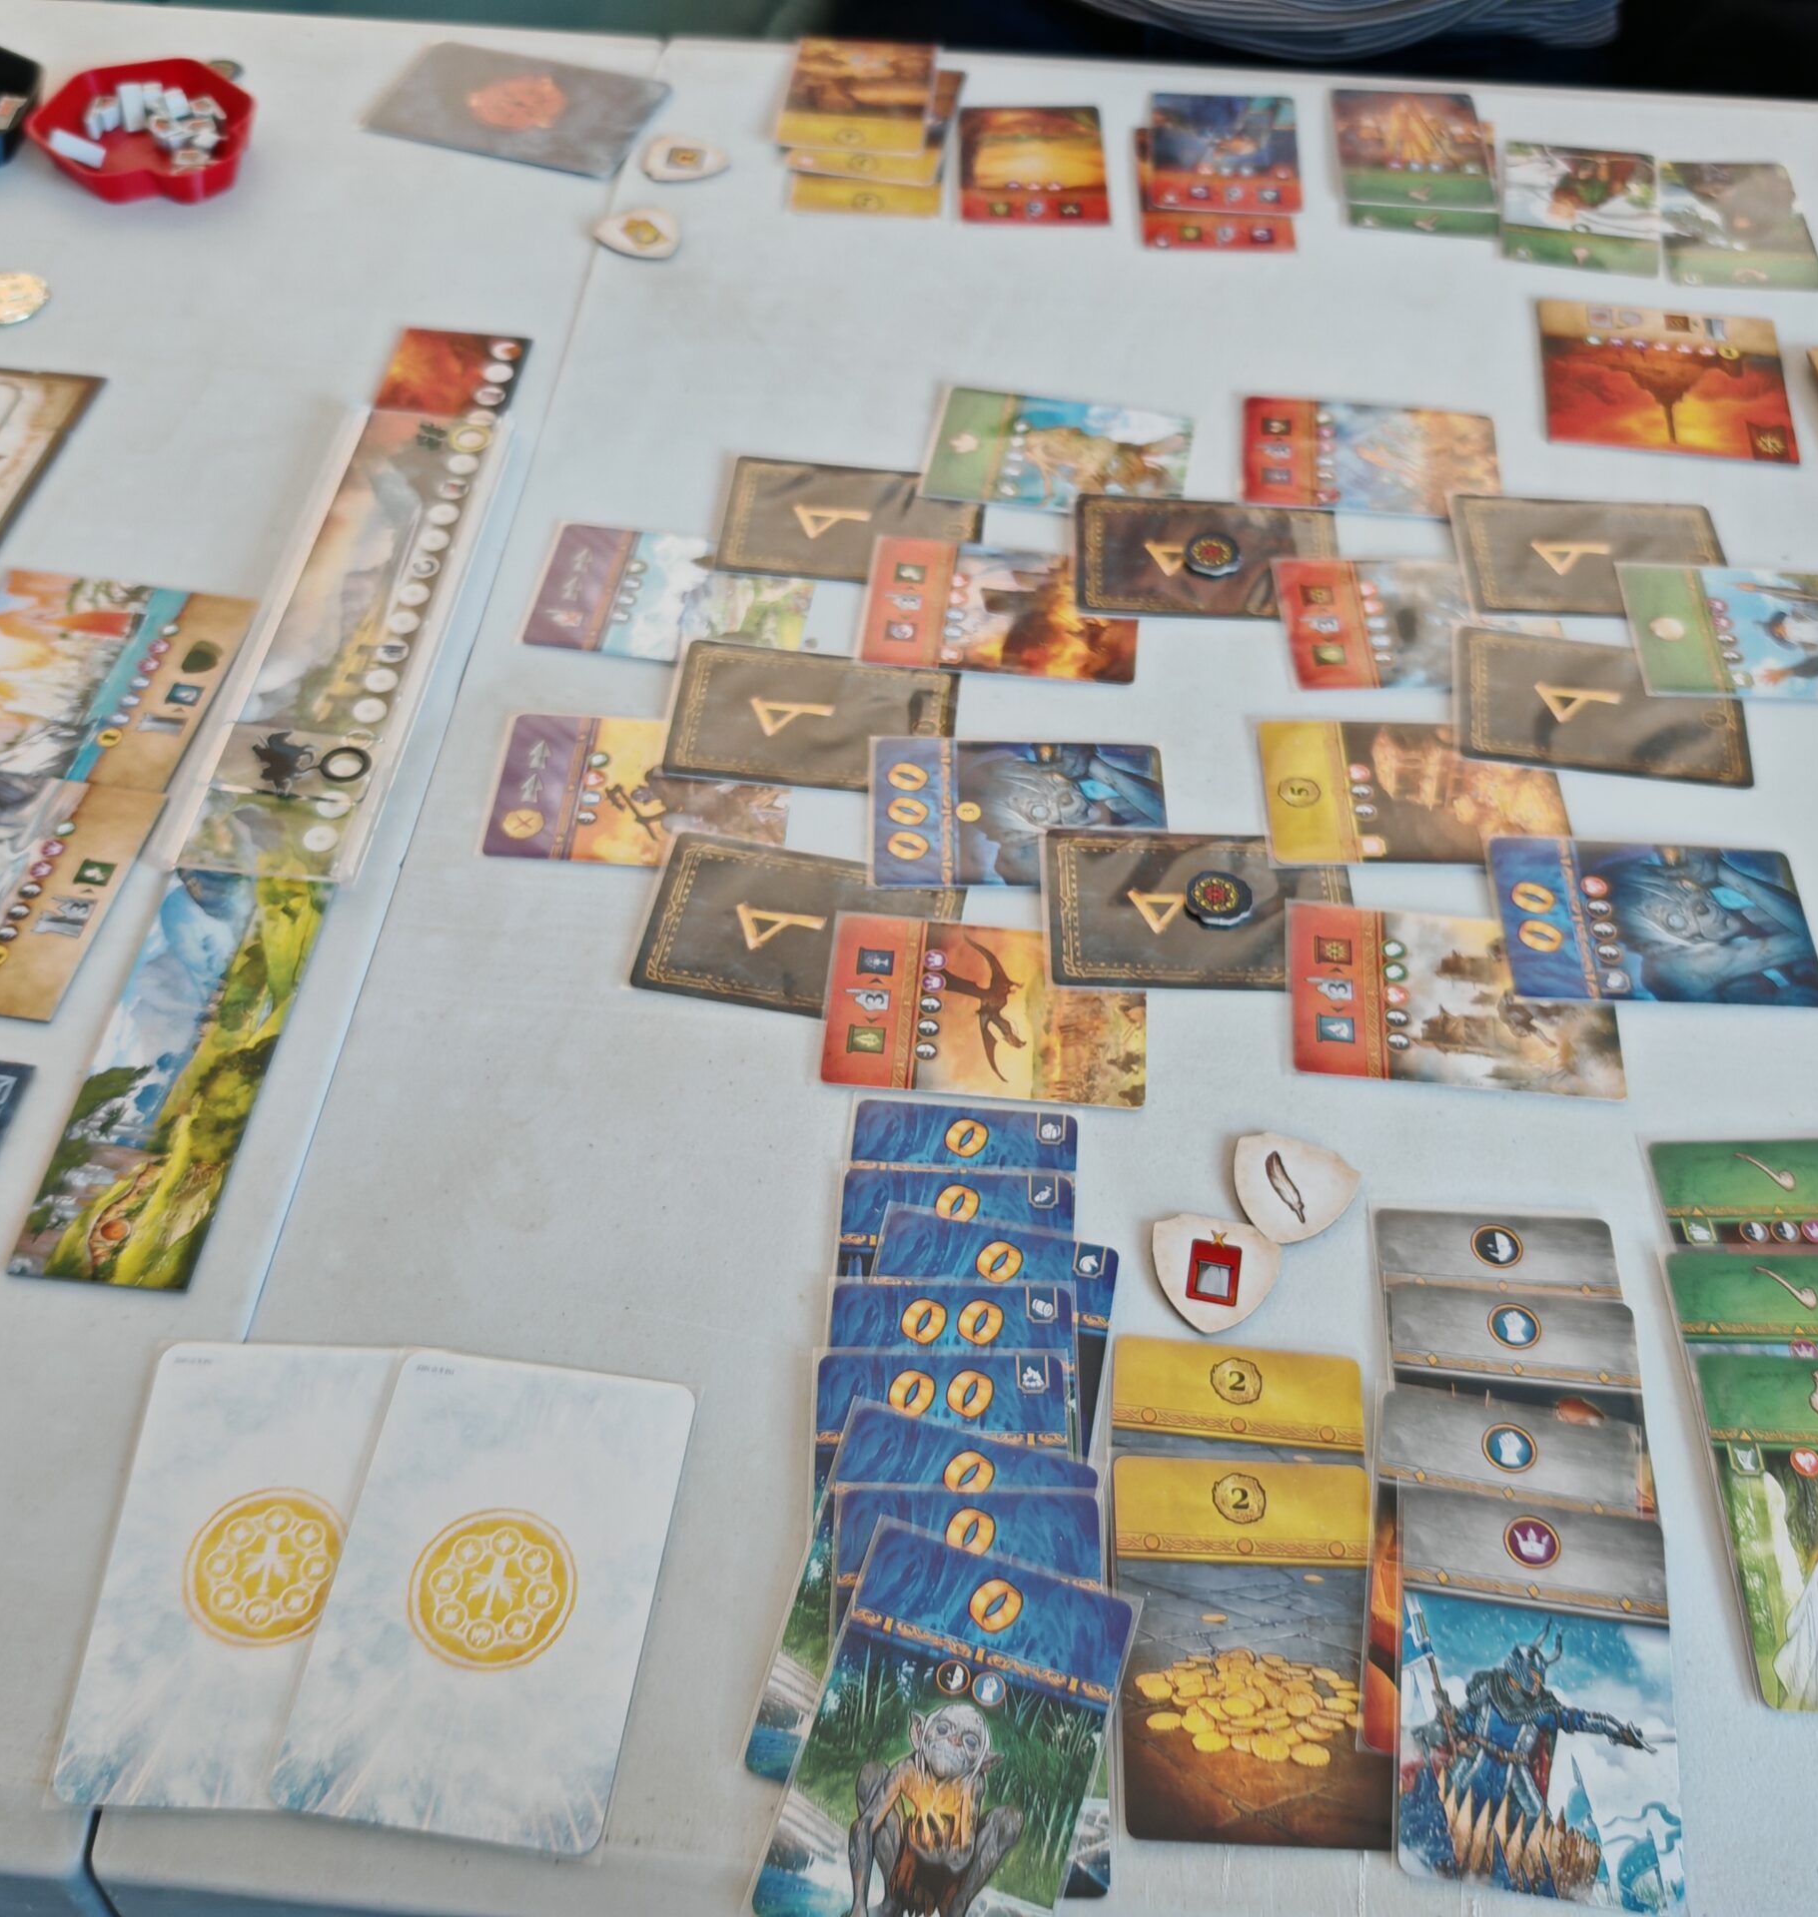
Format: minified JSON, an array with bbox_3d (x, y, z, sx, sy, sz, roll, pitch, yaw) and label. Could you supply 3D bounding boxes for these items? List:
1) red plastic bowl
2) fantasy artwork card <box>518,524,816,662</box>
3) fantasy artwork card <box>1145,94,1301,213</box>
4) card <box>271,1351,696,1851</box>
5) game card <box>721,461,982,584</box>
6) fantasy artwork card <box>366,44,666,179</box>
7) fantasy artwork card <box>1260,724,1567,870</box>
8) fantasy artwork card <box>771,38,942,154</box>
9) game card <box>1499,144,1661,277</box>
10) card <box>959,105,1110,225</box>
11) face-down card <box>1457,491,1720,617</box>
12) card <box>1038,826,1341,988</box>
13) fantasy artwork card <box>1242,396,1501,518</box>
[{"bbox_3d":[-0.246,-0.265,0.645,0.073,0.016,0.071,0,53,0],"label":"red plastic bowl"},{"bbox_3d":[-0.059,-0.091,0.502,0.069,0.001,0.046,6,53,4],"label":"fantasy artwork card"},{"bbox_3d":[0.119,-0.305,0.748,0.054,0.001,0.080,3,53,3],"label":"fantasy artwork card"},{"bbox_3d":[-0.075,0.114,0.364,0.058,0.002,0.087,6,53,5],"label":"card"},{"bbox_3d":[-0.017,-0.137,0.623,0.080,0.001,0.054,4,53,3],"label":"game card"},{"bbox_3d":[-0.125,-0.273,0.638,0.085,0.001,0.055,14,54,10],"label":"fantasy artwork card"},{"bbox_3d":[0.122,-0.040,0.482,0.071,0.002,0.047,1,53,1],"label":"fantasy artwork card"},{"bbox_3d":[-0.016,-0.290,0.671,0.047,0.002,0.071,4,53,3],"label":"fantasy artwork card"},{"bbox_3d":[0.206,-0.230,0.610,0.046,0.001,0.069,10,54,7],"label":"game card"},{"bbox_3d":[0.040,-0.258,0.649,0.047,0.002,0.071,0,53,0],"label":"card"},{"bbox_3d":[0.177,-0.103,0.514,0.069,0.001,0.046,2,53,1],"label":"face-down card"},{"bbox_3d":[0.068,-0.011,0.460,0.071,0.002,0.047,2,53,1],"label":"card"},{"bbox_3d":[0.129,-0.139,0.558,0.071,0.002,0.047,6,53,5],"label":"fantasy artwork card"}]

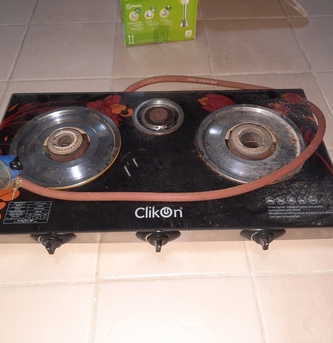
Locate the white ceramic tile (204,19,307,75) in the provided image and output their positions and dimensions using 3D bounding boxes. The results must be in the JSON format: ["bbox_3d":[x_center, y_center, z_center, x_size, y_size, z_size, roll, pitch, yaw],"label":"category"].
[{"bbox_3d":[0.283,-0.412,1.077,0.297,0.012,0.297,-2,54,-2],"label":"white ceramic tile"}]

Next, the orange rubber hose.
[{"bbox_3d":[0.039,-0.113,0.775,0.665,0.127,0.455,-2,54,-2],"label":"orange rubber hose"}]

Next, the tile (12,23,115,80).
[{"bbox_3d":[-0.316,-0.390,1.062,0.297,0.012,0.297,-2,54,-2],"label":"tile"}]

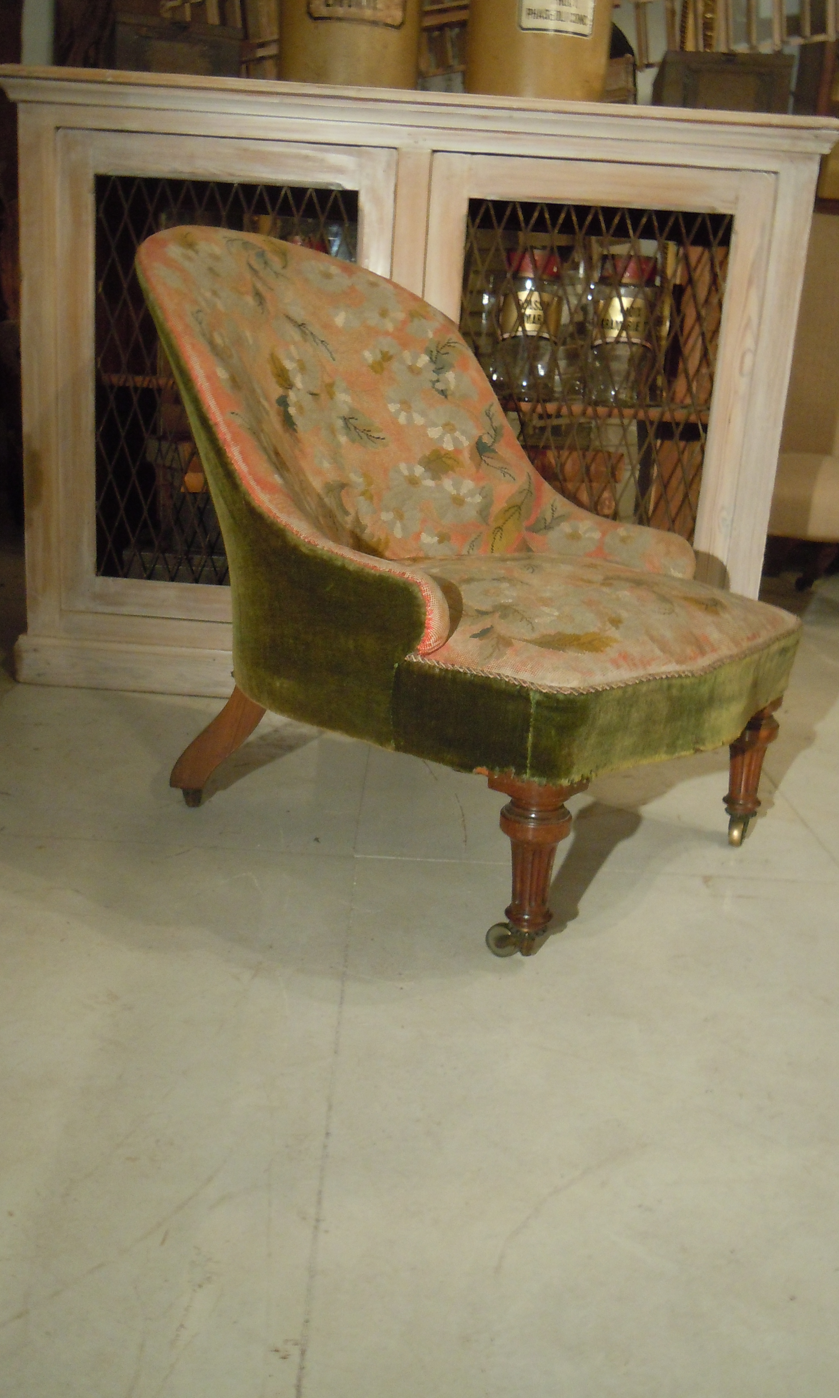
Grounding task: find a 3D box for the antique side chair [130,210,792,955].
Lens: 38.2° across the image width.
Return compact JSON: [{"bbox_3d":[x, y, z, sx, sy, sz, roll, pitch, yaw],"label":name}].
[{"bbox_3d":[0.035,-0.208,1.611,0.810,0.792,0.642,15,18,35],"label":"antique side chair"}]

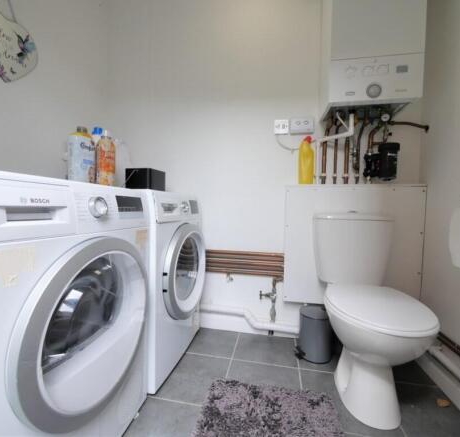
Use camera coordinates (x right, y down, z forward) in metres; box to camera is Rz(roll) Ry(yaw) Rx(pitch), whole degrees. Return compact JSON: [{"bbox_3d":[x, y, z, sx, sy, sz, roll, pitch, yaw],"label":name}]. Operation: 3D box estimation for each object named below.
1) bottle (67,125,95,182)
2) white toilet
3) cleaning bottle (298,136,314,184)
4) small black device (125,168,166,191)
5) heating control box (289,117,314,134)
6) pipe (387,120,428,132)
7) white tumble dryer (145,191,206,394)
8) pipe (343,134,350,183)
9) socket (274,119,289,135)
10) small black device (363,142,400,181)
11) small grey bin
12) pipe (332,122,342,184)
[{"bbox_3d":[-0.643,-0.255,1.032,0.070,0.275,0.106,2,3,22],"label":"bottle"},{"bbox_3d":[0.584,0.379,0.994,0.365,0.780,0.620,1,3,13],"label":"white toilet"},{"bbox_3d":[0.436,-0.322,1.348,0.085,0.280,0.065,1,3,13],"label":"cleaning bottle"},{"bbox_3d":[-0.456,-0.193,1.279,0.138,0.128,0.150,1,3,11],"label":"small black device"},{"bbox_3d":[0.430,-0.549,1.404,0.142,0.090,0.034,1,3,11],"label":"heating control box"},{"bbox_3d":[0.897,-0.466,1.194,0.200,0.045,0.055,1,3,13],"label":"pipe"},{"bbox_3d":[-0.528,0.313,1.330,0.620,0.860,0.588,1,3,11],"label":"white tumble dryer"},{"bbox_3d":[0.639,-0.321,1.288,0.024,0.280,0.024,1,3,11],"label":"pipe"},{"bbox_3d":[0.309,-0.547,1.400,0.086,0.090,0.020,1,3,13],"label":"socket"},{"bbox_3d":[0.787,-0.294,1.229,0.155,0.187,0.110,1,3,13],"label":"small black device"},{"bbox_3d":[0.472,0.630,1.316,0.195,0.266,0.167,-1,3,-28],"label":"small grey bin"},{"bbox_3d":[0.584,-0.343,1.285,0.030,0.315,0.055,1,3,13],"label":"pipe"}]

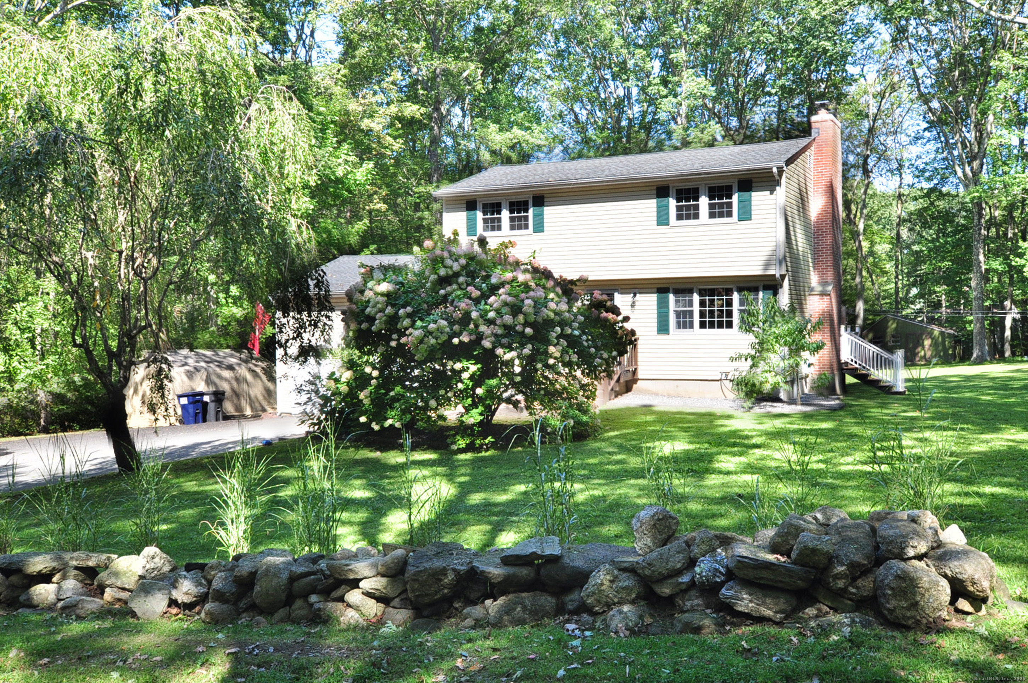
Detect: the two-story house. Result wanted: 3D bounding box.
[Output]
[{"bbox_3d":[4.143,-2.528,25.963,10.200,7.700,8.250,0,2,27],"label":"two-story house"}]

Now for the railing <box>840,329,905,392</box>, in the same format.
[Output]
[{"bbox_3d":[10.682,0.586,25.537,1.750,1.790,1.150,0,2,27],"label":"railing"}]

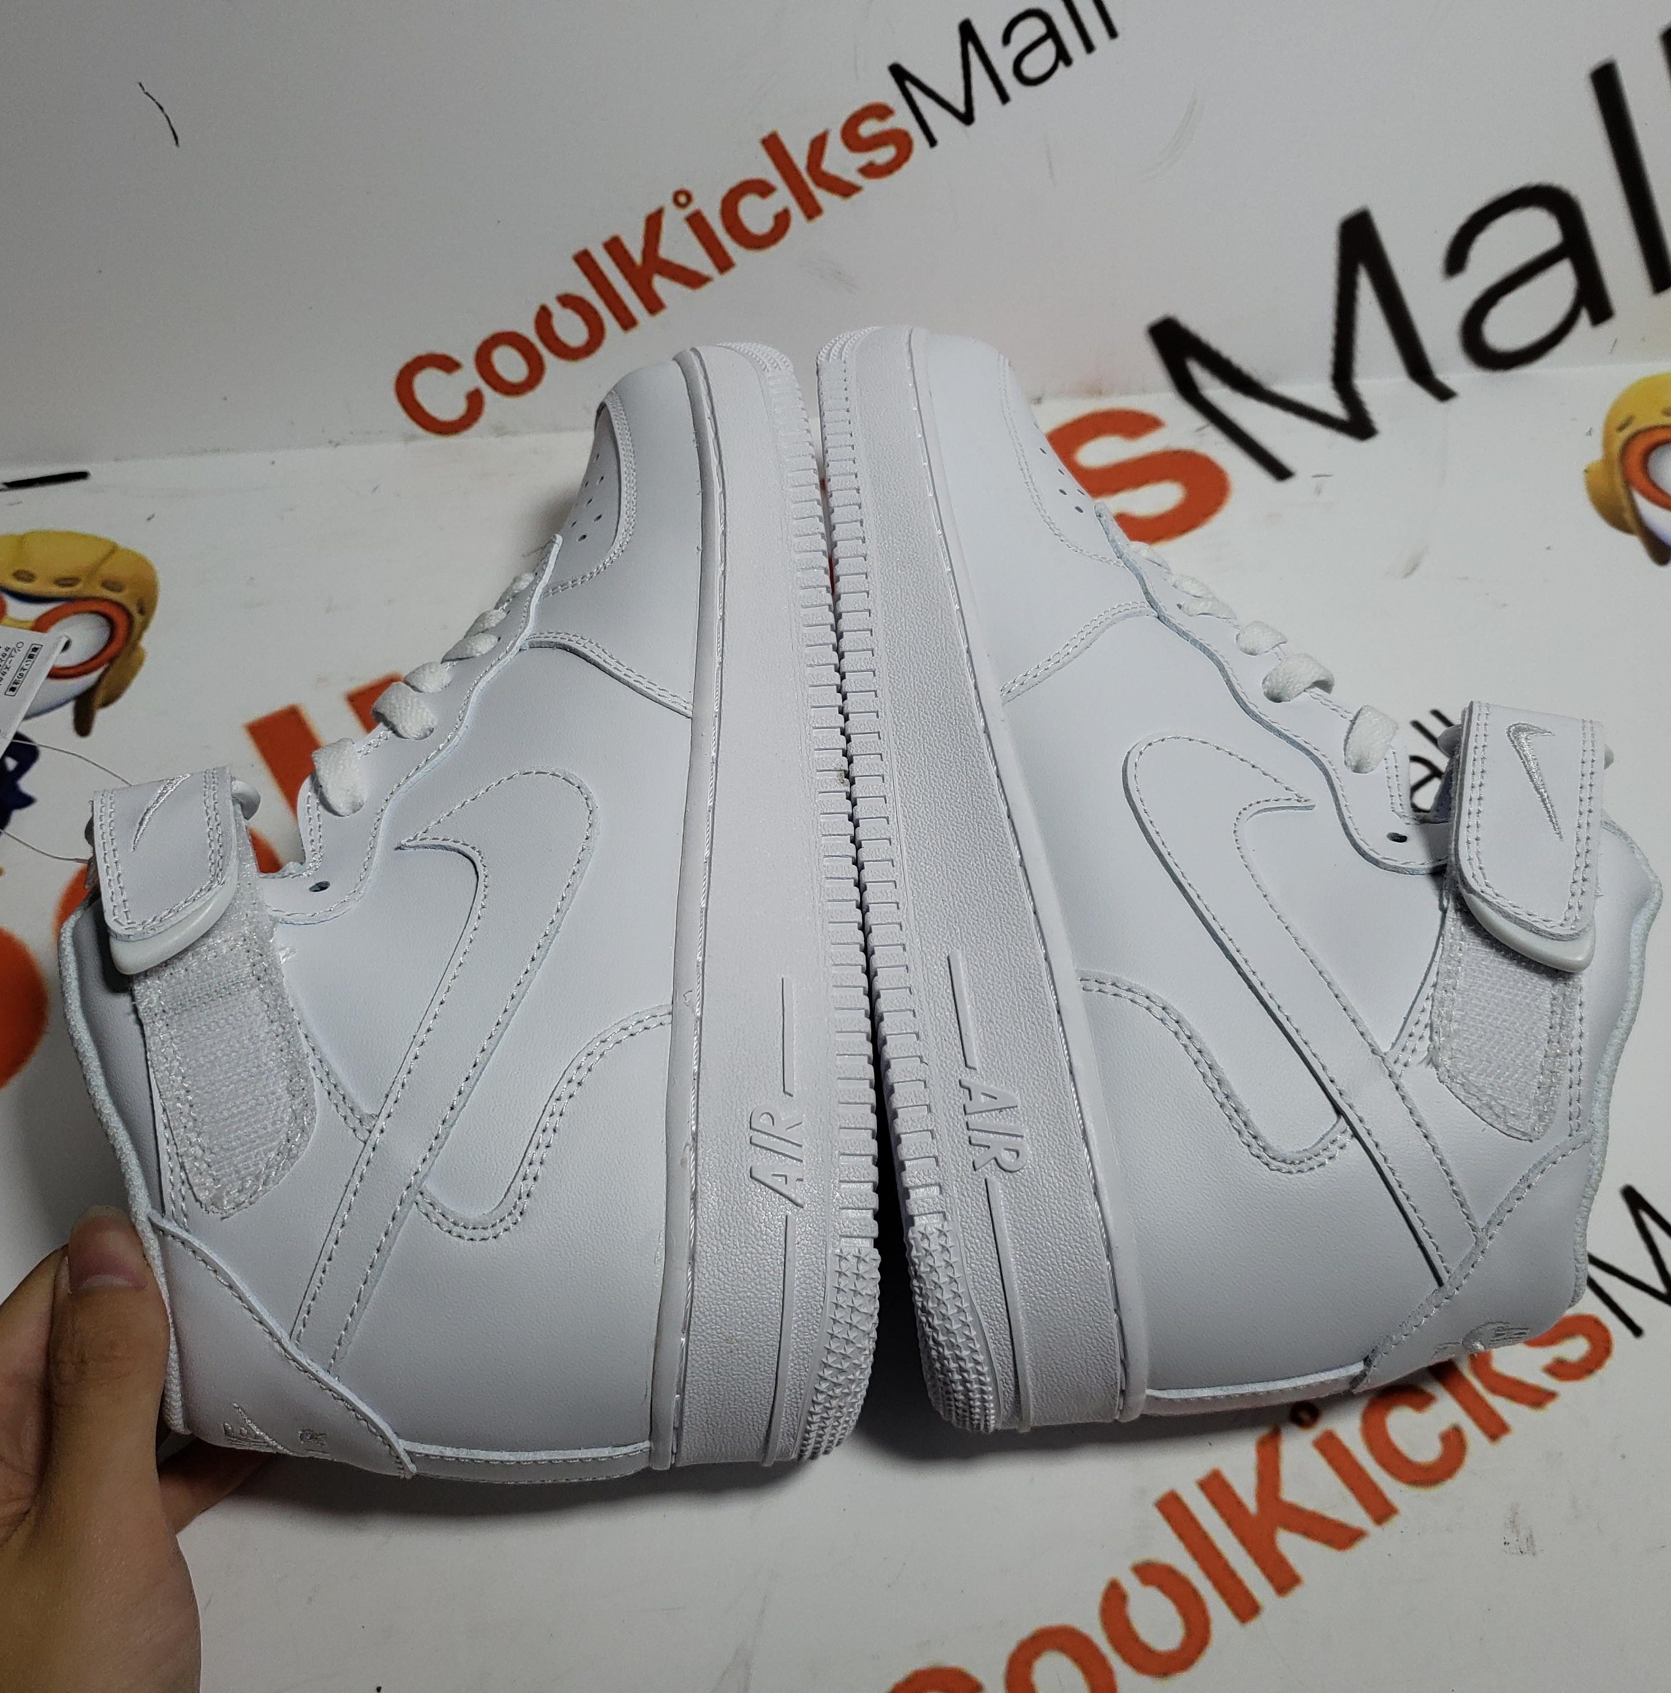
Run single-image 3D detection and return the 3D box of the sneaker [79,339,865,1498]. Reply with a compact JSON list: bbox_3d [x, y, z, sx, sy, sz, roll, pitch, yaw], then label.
[{"bbox_3d":[-0.081,-0.003,0.398,0.164,0.108,0.298,-3,56,-3],"label":"sneaker"}]

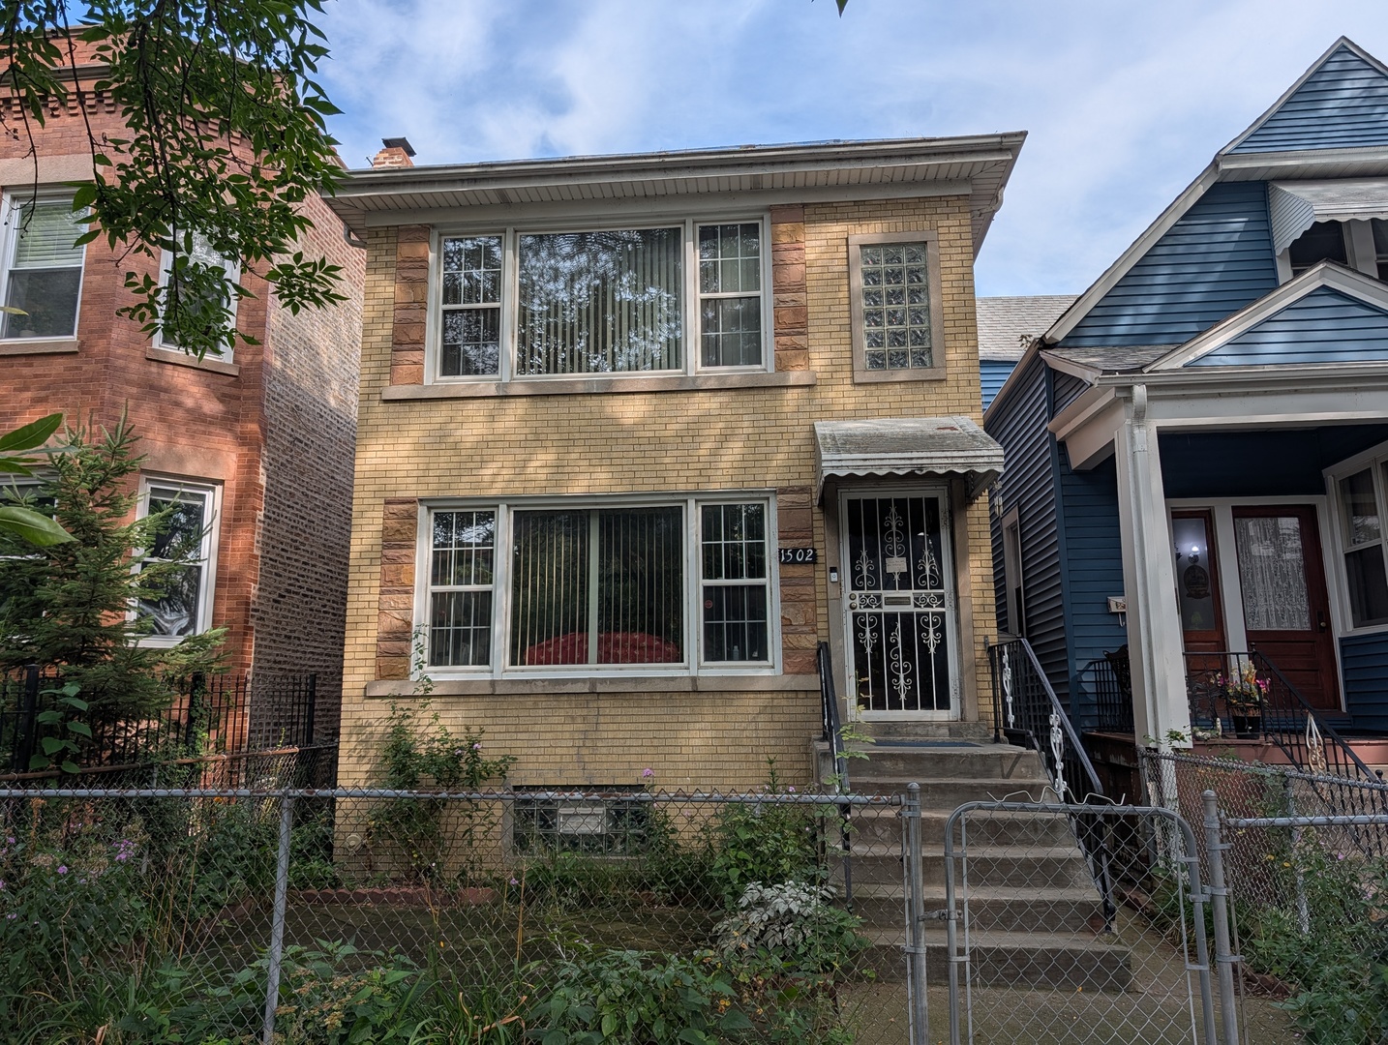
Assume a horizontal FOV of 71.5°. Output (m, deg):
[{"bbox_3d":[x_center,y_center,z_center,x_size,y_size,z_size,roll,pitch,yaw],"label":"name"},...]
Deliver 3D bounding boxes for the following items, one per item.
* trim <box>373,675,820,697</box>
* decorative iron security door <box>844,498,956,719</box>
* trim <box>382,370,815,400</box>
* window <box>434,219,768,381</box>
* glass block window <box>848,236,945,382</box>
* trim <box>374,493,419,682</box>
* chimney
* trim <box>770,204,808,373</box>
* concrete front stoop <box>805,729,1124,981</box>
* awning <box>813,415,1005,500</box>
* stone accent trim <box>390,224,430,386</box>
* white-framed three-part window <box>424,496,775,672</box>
[{"bbox_3d":[-0.913,1.456,8.525,4.045,0.127,0.130,-1,-10,5],"label":"trim"},{"bbox_3d":[1.810,0.709,8.513,0.951,2.035,0.070,-1,-10,5],"label":"decorative iron security door"},{"bbox_3d":[-0.911,-1.251,8.996,4.067,0.131,0.130,-1,-10,5],"label":"trim"},{"bbox_3d":[-0.906,-2.122,9.177,3.279,1.583,0.130,-1,-10,5],"label":"window"},{"bbox_3d":[1.863,-1.972,8.897,0.818,1.431,0.120,-1,-10,5],"label":"glass block window"},{"bbox_3d":[-2.708,0.608,8.829,0.321,1.653,0.080,-1,-10,5],"label":"trim"},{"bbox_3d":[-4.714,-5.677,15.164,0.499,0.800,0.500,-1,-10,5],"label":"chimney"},{"bbox_3d":[0.896,-2.183,8.990,0.314,1.632,0.080,-1,-10,5],"label":"trim"},{"bbox_3d":[1.686,2.117,6.705,1.615,1.255,2.860,-1,-10,5],"label":"concrete front stoop"},{"bbox_3d":[1.732,-0.641,8.036,1.373,0.788,1.180,-1,-10,5],"label":"awning"},{"bbox_3d":[-2.726,-2.094,9.300,0.319,1.634,0.080,-1,-10,5],"label":"stone accent trim"},{"bbox_3d":[-0.887,0.562,8.704,3.313,1.639,0.140,-1,-10,5],"label":"white-framed three-part window"}]

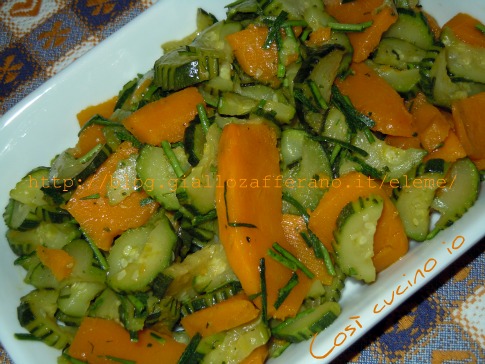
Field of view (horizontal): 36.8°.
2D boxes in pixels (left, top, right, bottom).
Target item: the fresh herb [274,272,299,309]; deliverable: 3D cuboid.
[{"bbox_3d":[0.023,0.057,0.380,0.003,0.003,0.021,29,69,16],"label":"fresh herb"}]

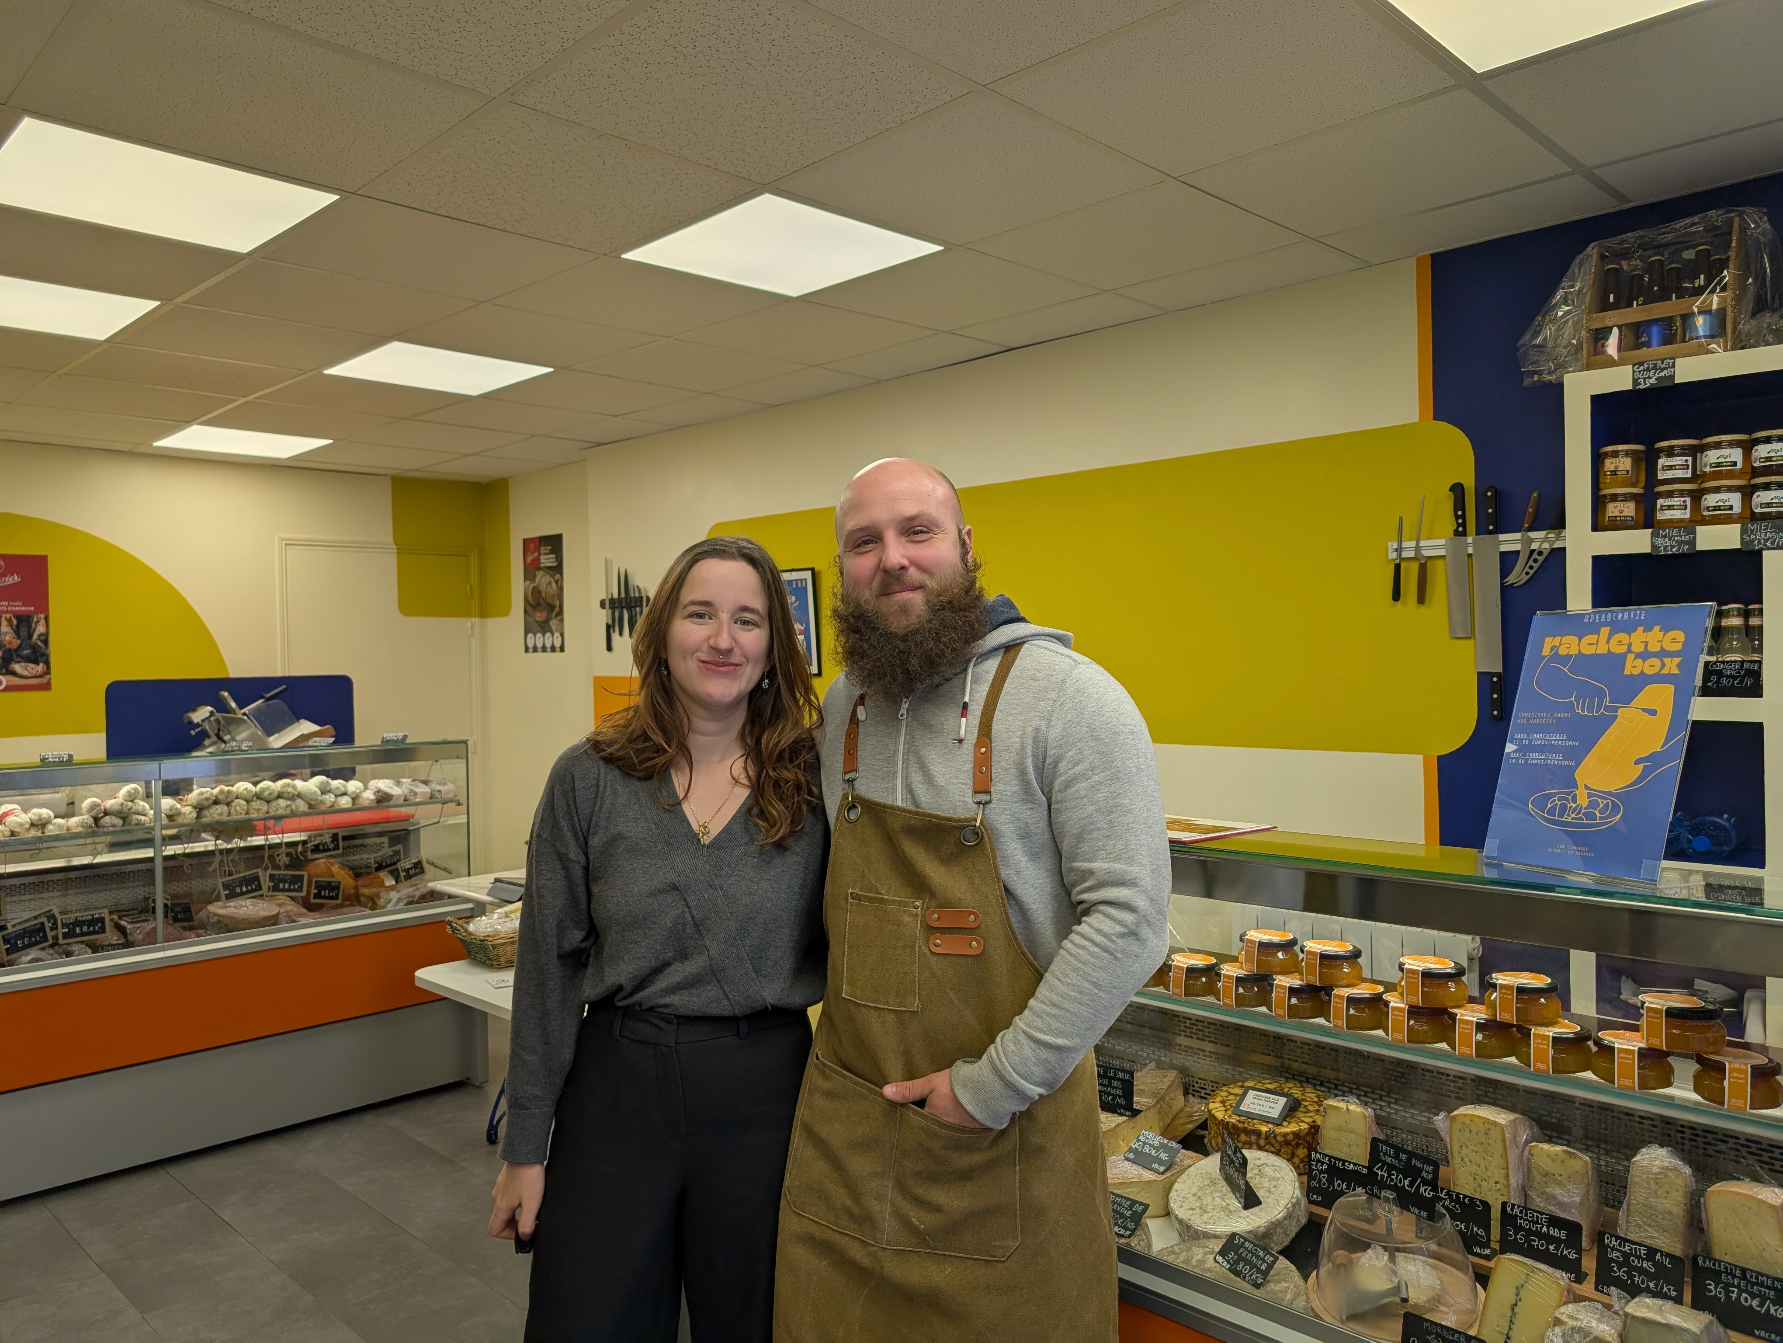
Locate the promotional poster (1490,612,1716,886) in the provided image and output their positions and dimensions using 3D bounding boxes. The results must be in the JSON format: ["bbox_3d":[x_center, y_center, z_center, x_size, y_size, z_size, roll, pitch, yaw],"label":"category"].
[{"bbox_3d":[0.777,0.074,1.375,0.010,0.301,0.212,20,-9,-28],"label":"promotional poster"}]

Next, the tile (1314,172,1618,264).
[{"bbox_3d":[1.345,-1.058,2.906,0.598,0.018,0.295,0,1,44],"label":"tile"}]

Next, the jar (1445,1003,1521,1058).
[{"bbox_3d":[0.685,0.417,1.436,0.076,0.045,0.076,-1,1,0],"label":"jar"}]

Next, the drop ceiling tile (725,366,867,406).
[{"bbox_3d":[-0.365,-1.062,4.608,0.596,0.015,0.342,0,2,44],"label":"drop ceiling tile"}]

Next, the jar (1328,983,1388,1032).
[{"bbox_3d":[0.577,0.417,1.544,0.076,0.045,0.076,-1,1,0],"label":"jar"}]

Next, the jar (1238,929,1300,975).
[{"bbox_3d":[0.501,0.374,1.642,0.075,0.045,0.075,-1,1,0],"label":"jar"}]

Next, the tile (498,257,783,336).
[{"bbox_3d":[-0.697,-1.027,3.413,0.598,0.018,0.598,0,1,44],"label":"tile"}]

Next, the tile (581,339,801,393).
[{"bbox_3d":[-0.703,-1.068,4.317,0.600,0.020,0.600,0,1,45],"label":"tile"}]

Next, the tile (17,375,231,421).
[{"bbox_3d":[-2.828,-1.012,4.611,0.597,0.020,0.597,0,2,44],"label":"tile"}]

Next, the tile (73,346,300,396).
[{"bbox_3d":[-2.442,-1.037,4.274,0.600,0.020,0.600,0,1,45],"label":"tile"}]

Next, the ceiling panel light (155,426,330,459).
[{"bbox_3d":[-2.879,-1.034,5.530,0.595,0.020,0.595,0,2,44],"label":"ceiling panel light"}]

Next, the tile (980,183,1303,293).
[{"bbox_3d":[0.606,-1.073,3.075,0.600,0.020,0.600,0,1,45],"label":"tile"}]

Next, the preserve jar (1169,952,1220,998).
[{"bbox_3d":[0.414,0.419,1.711,0.075,0.046,0.075,-1,1,0],"label":"preserve jar"}]

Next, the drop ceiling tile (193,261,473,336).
[{"bbox_3d":[-1.532,-1.013,3.385,0.596,0.015,0.596,0,2,44],"label":"drop ceiling tile"}]

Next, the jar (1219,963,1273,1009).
[{"bbox_3d":[0.472,0.419,1.656,0.075,0.046,0.075,-1,1,0],"label":"jar"}]

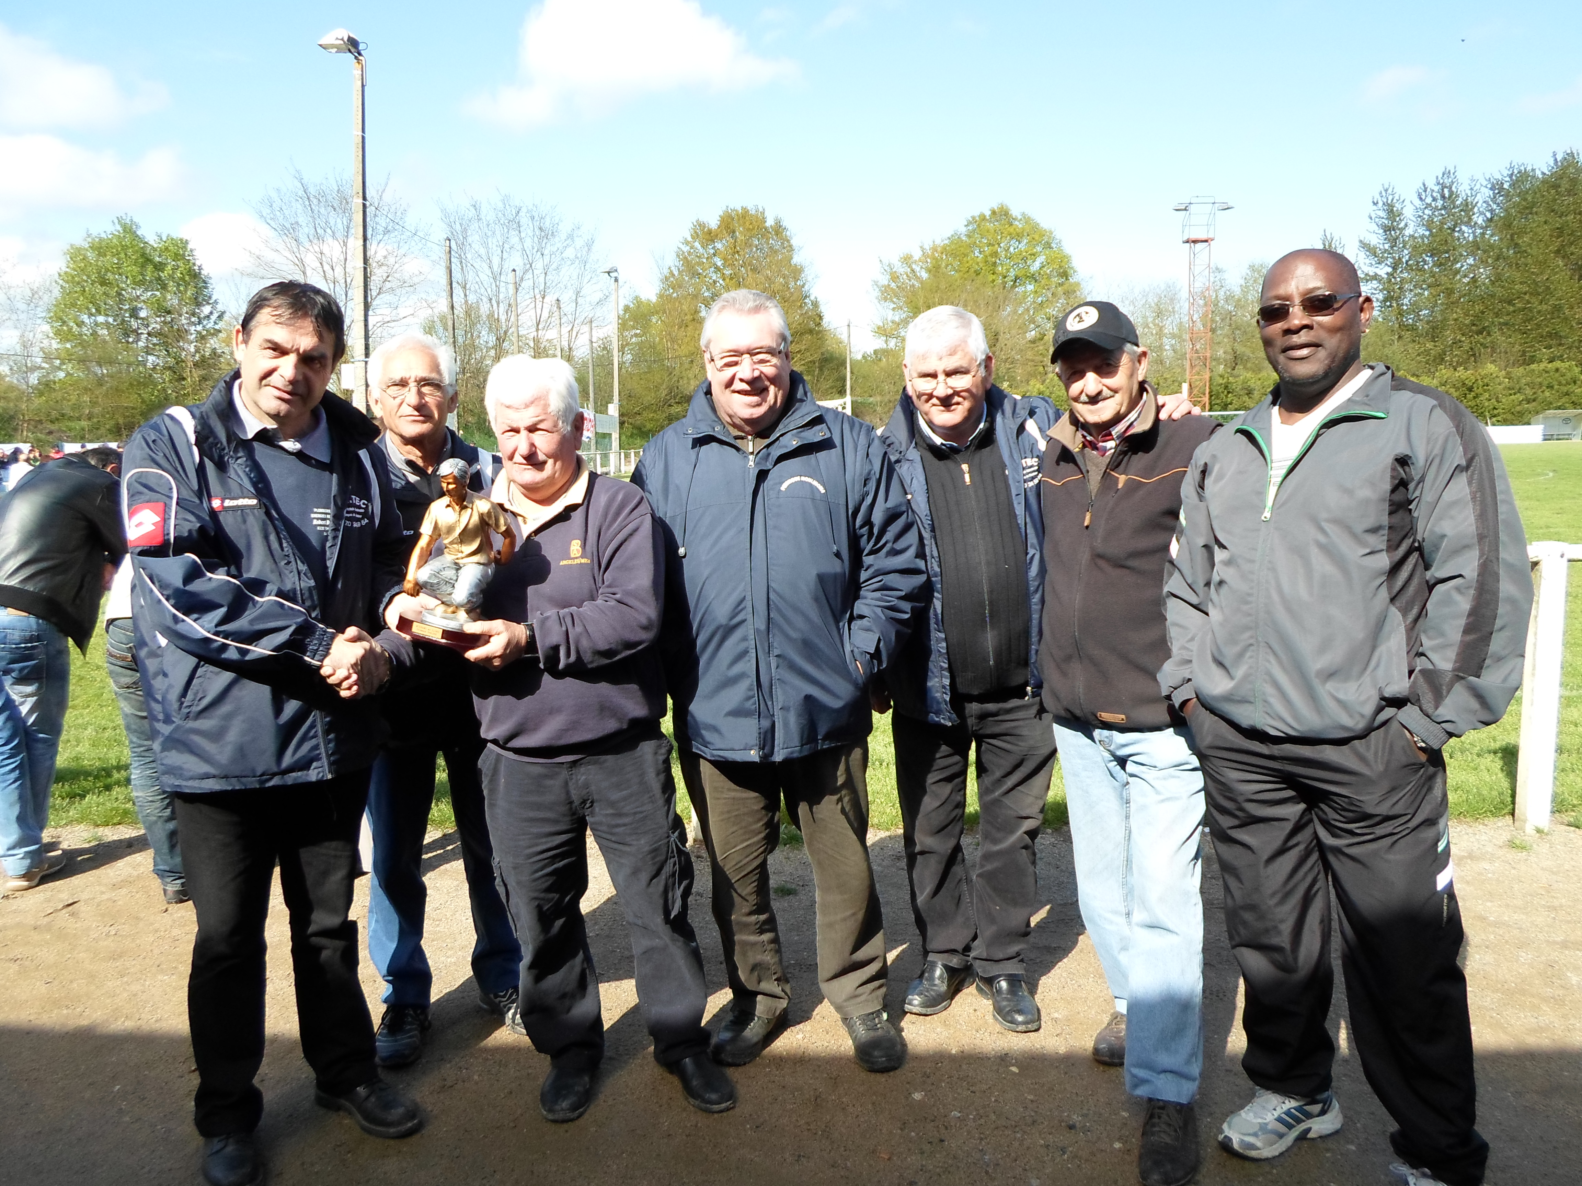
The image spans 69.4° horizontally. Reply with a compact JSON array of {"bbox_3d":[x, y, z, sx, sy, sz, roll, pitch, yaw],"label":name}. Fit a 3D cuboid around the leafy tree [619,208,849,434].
[{"bbox_3d":[-3.161,-13.673,60.676,12.140,13.180,11.533,-1,8,0],"label":"leafy tree"}]

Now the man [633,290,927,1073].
[{"bbox_3d":[-0.015,0.225,2.597,0.650,1.770,0.460,-1,8,-2],"label":"man"}]

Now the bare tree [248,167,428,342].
[{"bbox_3d":[-18.507,-11.003,46.868,7.581,12.390,7.202,-1,8,0],"label":"bare tree"}]

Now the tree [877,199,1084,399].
[{"bbox_3d":[11.867,-16.941,73.388,13.549,15.473,12.872,-1,8,0],"label":"tree"}]

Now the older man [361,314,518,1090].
[{"bbox_3d":[-0.845,0.257,2.740,0.520,1.700,0.420,-3,8,-12],"label":"older man"}]

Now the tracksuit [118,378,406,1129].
[{"bbox_3d":[-1.063,0.335,2.397,0.570,1.530,0.440,-7,10,-34],"label":"tracksuit"}]

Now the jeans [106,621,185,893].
[{"bbox_3d":[-1.880,0.474,3.717,0.420,0.960,0.400,3,9,25],"label":"jeans"}]

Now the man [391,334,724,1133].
[{"bbox_3d":[-0.423,0.322,2.468,0.680,1.630,0.500,0,8,8],"label":"man"}]

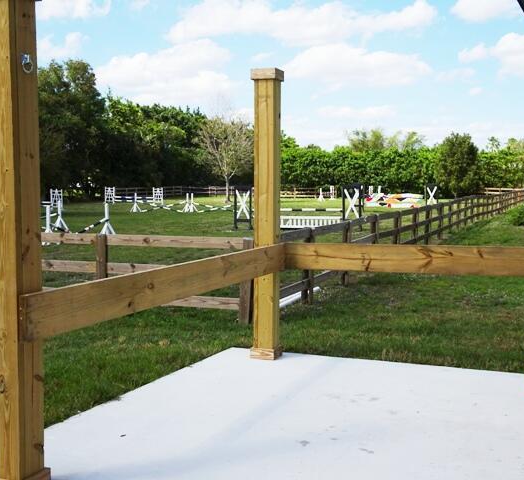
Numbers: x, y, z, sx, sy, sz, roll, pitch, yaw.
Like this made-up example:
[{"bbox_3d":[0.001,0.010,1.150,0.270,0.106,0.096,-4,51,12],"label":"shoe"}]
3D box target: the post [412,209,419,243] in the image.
[{"bbox_3d":[3.856,-0.245,18.559,0.140,1.090,0.140,2,5,22],"label":"post"}]

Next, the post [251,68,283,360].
[{"bbox_3d":[0.048,-0.227,6.864,0.231,2.659,0.231,2,5,23],"label":"post"}]

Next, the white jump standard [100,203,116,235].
[{"bbox_3d":[-5.245,-0.630,25.200,0.640,1.220,0.600,1,4,6],"label":"white jump standard"}]

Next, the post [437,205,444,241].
[{"bbox_3d":[5.359,-0.533,22.271,0.140,1.090,0.140,2,5,22],"label":"post"}]

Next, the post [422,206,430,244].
[{"bbox_3d":[4.499,-0.381,20.148,0.140,1.090,0.140,2,5,22],"label":"post"}]

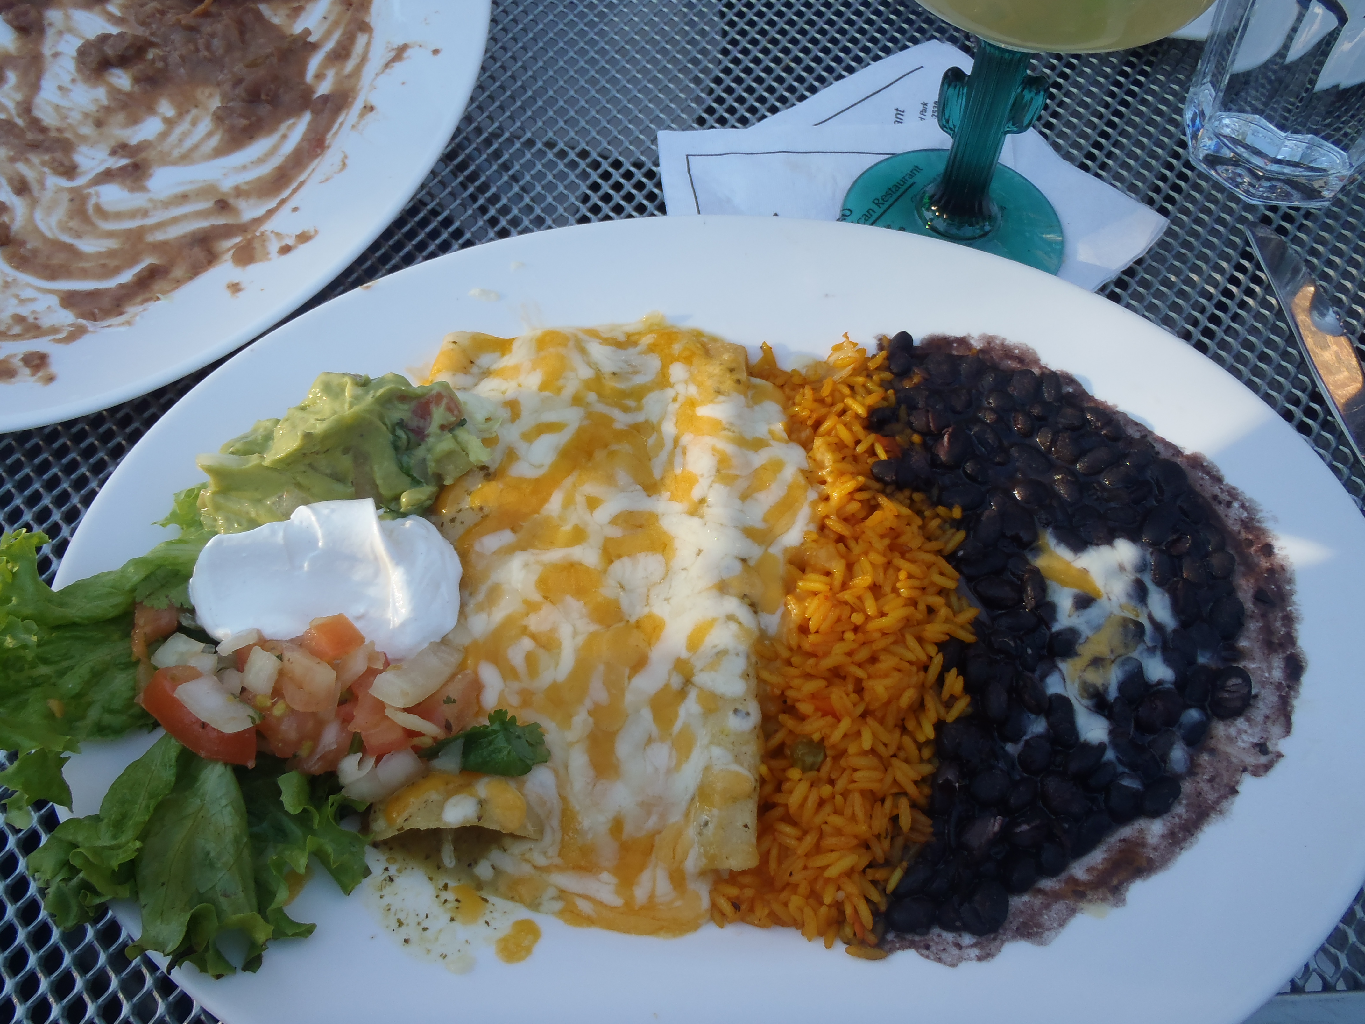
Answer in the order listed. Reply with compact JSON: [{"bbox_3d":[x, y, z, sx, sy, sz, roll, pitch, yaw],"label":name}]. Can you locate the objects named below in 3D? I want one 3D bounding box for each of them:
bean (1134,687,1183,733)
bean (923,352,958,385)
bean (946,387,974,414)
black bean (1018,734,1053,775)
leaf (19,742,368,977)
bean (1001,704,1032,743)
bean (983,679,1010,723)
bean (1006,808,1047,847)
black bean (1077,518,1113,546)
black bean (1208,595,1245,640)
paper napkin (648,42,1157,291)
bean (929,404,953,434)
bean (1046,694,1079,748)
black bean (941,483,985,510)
[{"bbox_3d":[0.123,0.051,0.284,0.014,0.008,0.010,-34,66,-19],"label":"bean"},{"bbox_3d":[0.077,-0.043,0.330,0.010,0.007,0.010,0,60,-2],"label":"bean"},{"bbox_3d":[0.082,-0.033,0.325,0.008,0.007,0.009,6,60,1],"label":"bean"},{"bbox_3d":[0.088,0.061,0.277,0.008,0.008,0.011,30,63,15],"label":"black bean"},{"bbox_3d":[-0.113,0.077,0.254,0.079,0.031,0.057,1,60,-1],"label":"leaf"},{"bbox_3d":[0.085,0.054,0.282,0.007,0.007,0.011,23,62,11],"label":"bean"},{"bbox_3d":[0.081,0.049,0.284,0.006,0.008,0.011,2,60,0],"label":"bean"},{"bbox_3d":[0.084,0.077,0.268,0.011,0.008,0.008,-24,63,-15],"label":"bean"},{"bbox_3d":[0.113,0.005,0.304,0.010,0.007,0.008,-3,60,-4],"label":"black bean"},{"bbox_3d":[0.151,0.029,0.305,0.009,0.008,0.014,18,61,9],"label":"black bean"},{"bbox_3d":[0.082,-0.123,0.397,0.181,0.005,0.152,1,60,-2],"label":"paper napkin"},{"bbox_3d":[0.077,-0.028,0.331,0.008,0.007,0.011,-6,60,-4],"label":"bean"},{"bbox_3d":[0.098,0.054,0.284,0.007,0.007,0.014,1,60,-1],"label":"bean"},{"bbox_3d":[0.080,-0.004,0.315,0.013,0.007,0.008,2,60,-1],"label":"black bean"}]

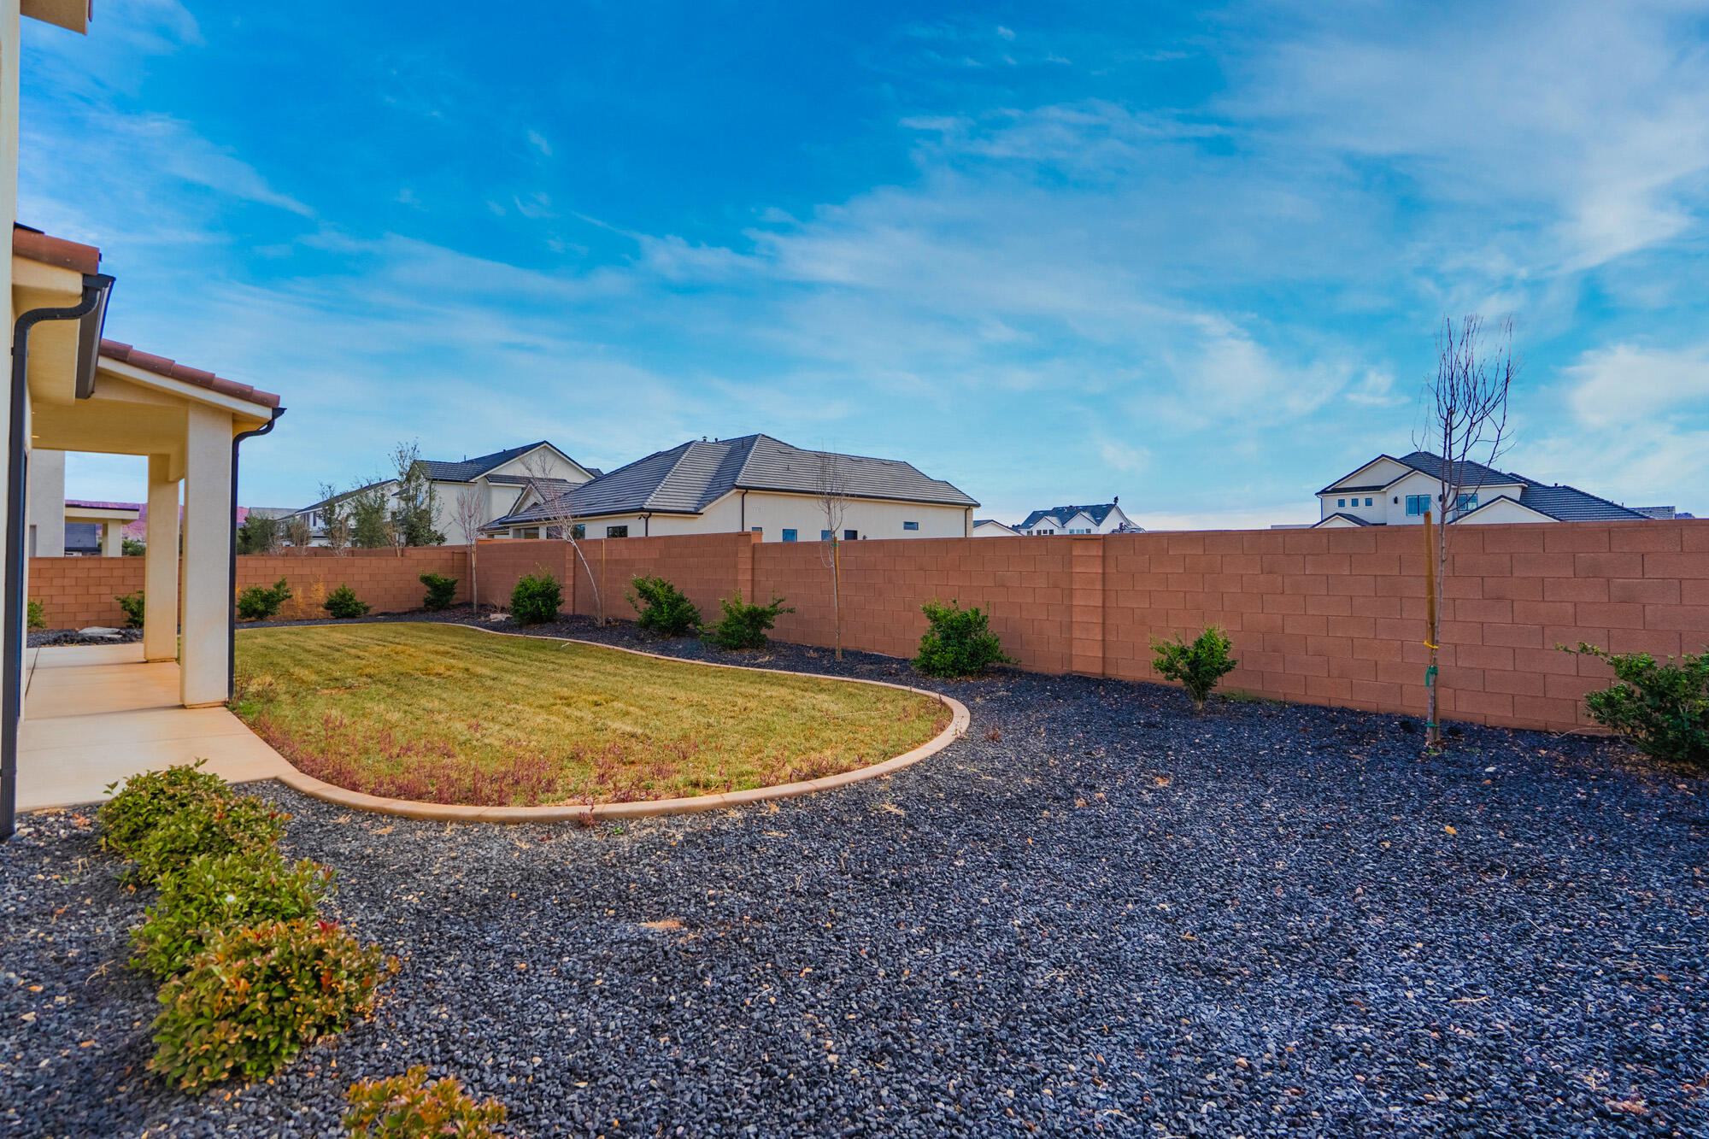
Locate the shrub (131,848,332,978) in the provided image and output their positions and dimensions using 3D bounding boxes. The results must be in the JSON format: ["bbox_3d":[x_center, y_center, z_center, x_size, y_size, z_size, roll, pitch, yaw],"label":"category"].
[{"bbox_3d":[-2.251,1.253,2.942,0.580,0.396,0.580,-1,1,-38],"label":"shrub"}]

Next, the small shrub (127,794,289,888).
[{"bbox_3d":[-2.950,1.235,3.690,0.590,0.420,0.590,0,1,-39],"label":"small shrub"}]

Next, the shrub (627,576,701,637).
[{"bbox_3d":[-3.464,0.677,14.672,1.299,1.111,1.104,0,1,-13],"label":"shrub"}]

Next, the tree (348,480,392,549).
[{"bbox_3d":[-20.400,-1.300,34.000,1.650,4.850,1.650,0,0,-31],"label":"tree"}]

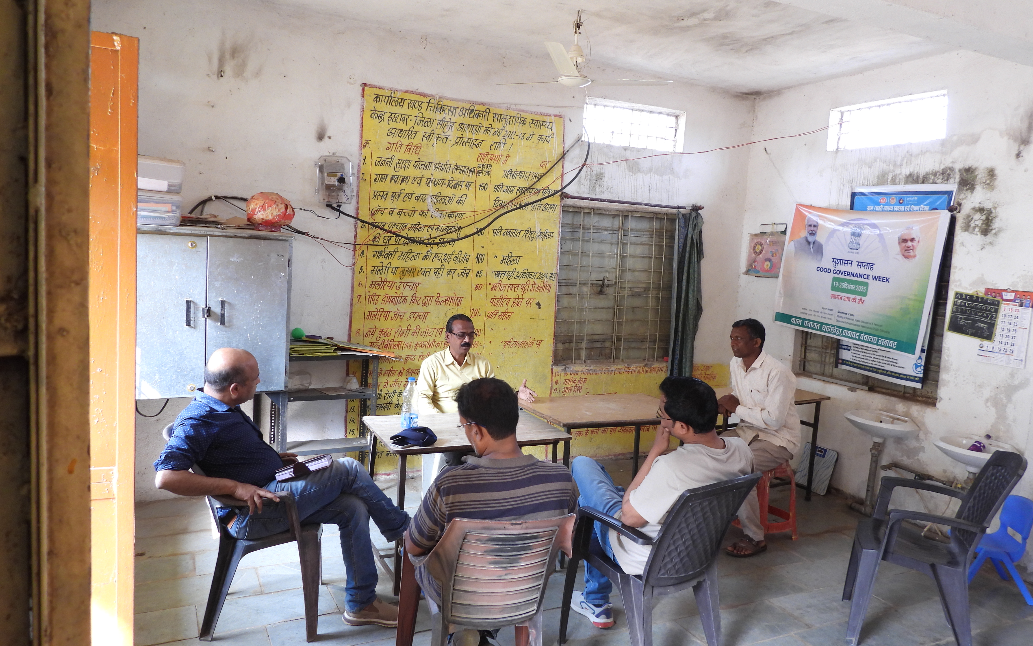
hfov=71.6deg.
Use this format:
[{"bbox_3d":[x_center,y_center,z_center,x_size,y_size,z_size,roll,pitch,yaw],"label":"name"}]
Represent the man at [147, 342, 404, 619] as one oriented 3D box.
[{"bbox_3d":[-1.030,0.726,3.250,1.080,1.180,0.620,2,6,-15],"label":"man"}]

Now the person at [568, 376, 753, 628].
[{"bbox_3d":[0.575,0.809,3.170,0.600,1.230,0.800,-1,7,-39],"label":"person"}]

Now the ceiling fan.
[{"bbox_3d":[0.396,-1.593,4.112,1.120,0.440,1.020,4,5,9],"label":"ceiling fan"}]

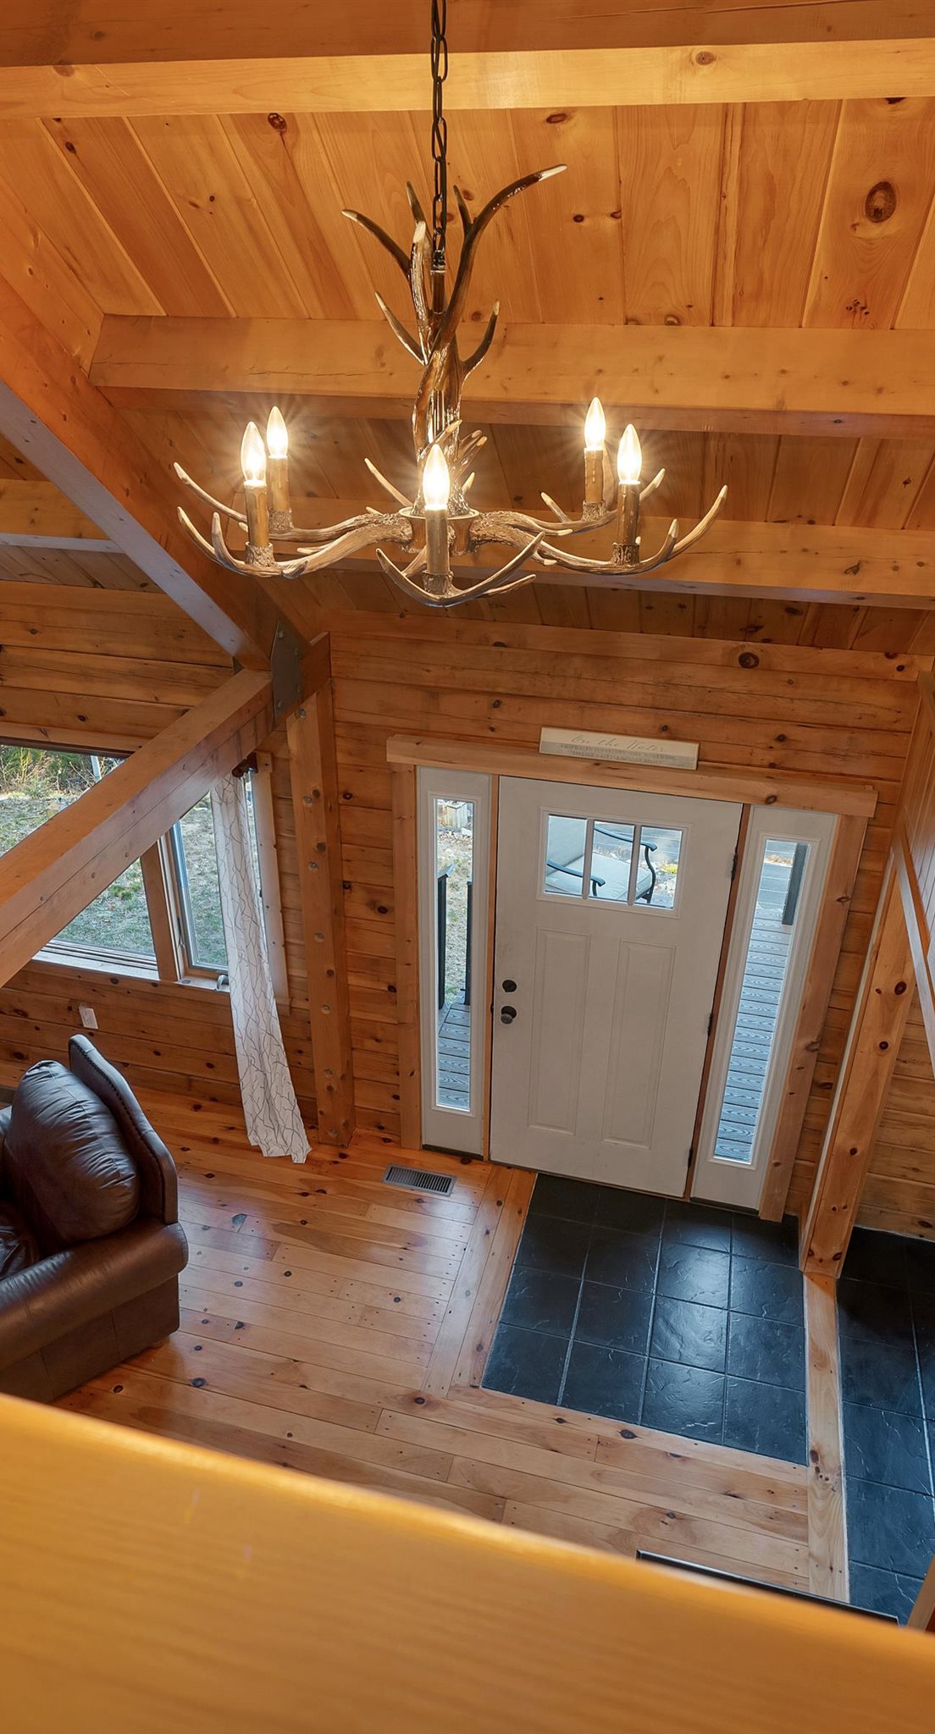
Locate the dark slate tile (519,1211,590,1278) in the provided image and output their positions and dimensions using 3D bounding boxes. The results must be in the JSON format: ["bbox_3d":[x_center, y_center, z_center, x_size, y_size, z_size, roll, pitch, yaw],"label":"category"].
[{"bbox_3d":[0.389,1.696,4.509,0.295,0.012,0.278,7,31,12],"label":"dark slate tile"}]

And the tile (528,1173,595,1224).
[{"bbox_3d":[0.454,1.564,4.733,0.295,0.012,0.251,7,31,12],"label":"tile"}]

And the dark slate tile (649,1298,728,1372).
[{"bbox_3d":[0.912,1.921,4.157,0.297,0.013,0.297,7,30,13],"label":"dark slate tile"}]

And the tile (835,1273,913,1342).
[{"bbox_3d":[1.716,1.877,4.238,0.292,0.013,0.288,7,30,13],"label":"tile"}]

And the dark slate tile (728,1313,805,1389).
[{"bbox_3d":[1.209,1.959,4.088,0.306,0.013,0.297,7,30,13],"label":"dark slate tile"}]

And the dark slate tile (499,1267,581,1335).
[{"bbox_3d":[0.320,1.837,4.267,0.295,0.012,0.291,7,31,12],"label":"dark slate tile"}]

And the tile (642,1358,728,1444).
[{"bbox_3d":[0.836,2.061,3.904,0.297,0.013,0.292,7,30,13],"label":"tile"}]

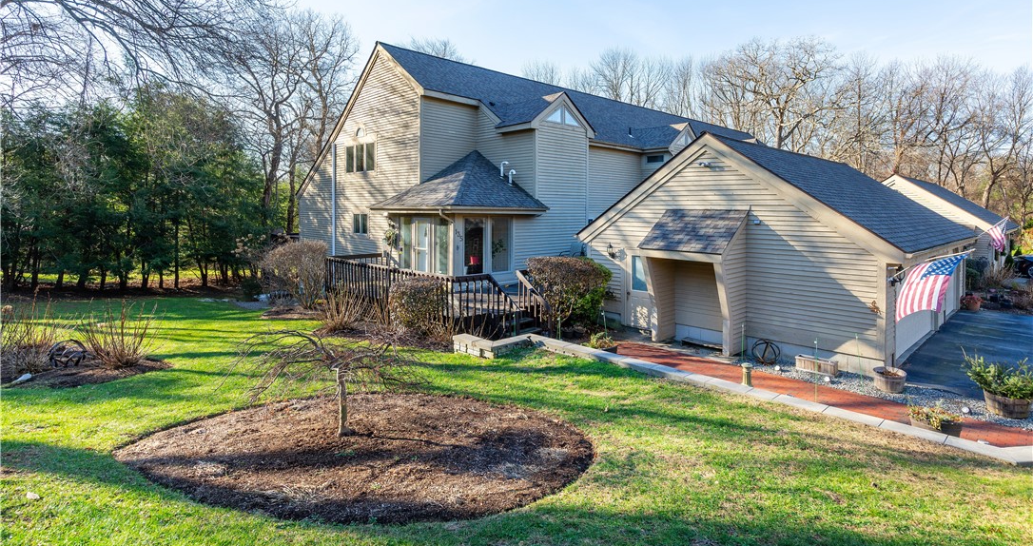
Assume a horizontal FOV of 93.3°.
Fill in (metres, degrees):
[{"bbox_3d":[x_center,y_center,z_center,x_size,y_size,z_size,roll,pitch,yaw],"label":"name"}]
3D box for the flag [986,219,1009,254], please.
[{"bbox_3d":[15.082,-1.193,15.300,0.350,1.100,0.650,-5,8,-41],"label":"flag"}]

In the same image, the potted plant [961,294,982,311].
[{"bbox_3d":[14.011,0.936,15.000,0.680,0.550,0.650,0,6,0],"label":"potted plant"}]

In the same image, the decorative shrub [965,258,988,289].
[{"bbox_3d":[16.919,0.035,18.000,1.100,1.200,1.100,0,6,0],"label":"decorative shrub"}]

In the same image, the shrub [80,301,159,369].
[{"bbox_3d":[-8.265,1.243,10.200,1.750,1.420,1.600,0,6,0],"label":"shrub"}]

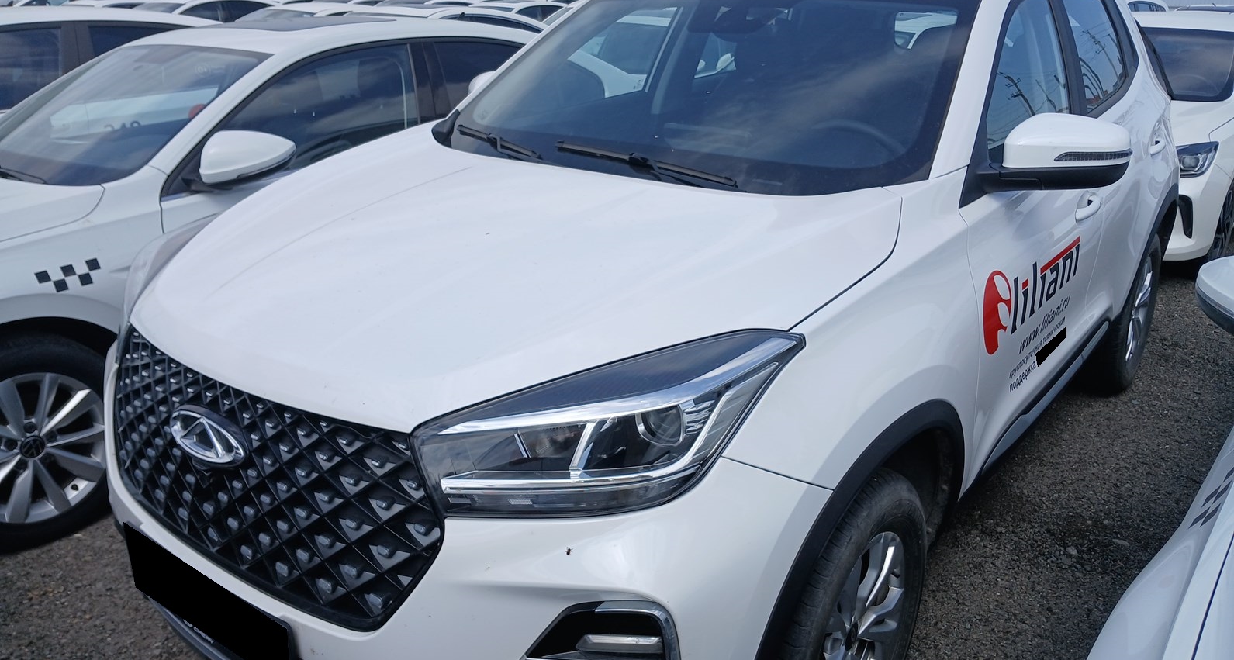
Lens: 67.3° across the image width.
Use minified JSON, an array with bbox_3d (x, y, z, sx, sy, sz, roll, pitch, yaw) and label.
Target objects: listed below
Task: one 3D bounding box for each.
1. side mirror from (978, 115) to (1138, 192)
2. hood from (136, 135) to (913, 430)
[{"bbox_3d":[0.952,-0.377,1.968,0.215,0.175,0.260,15,25,35],"label":"side mirror"},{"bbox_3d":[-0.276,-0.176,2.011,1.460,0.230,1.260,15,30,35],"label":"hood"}]

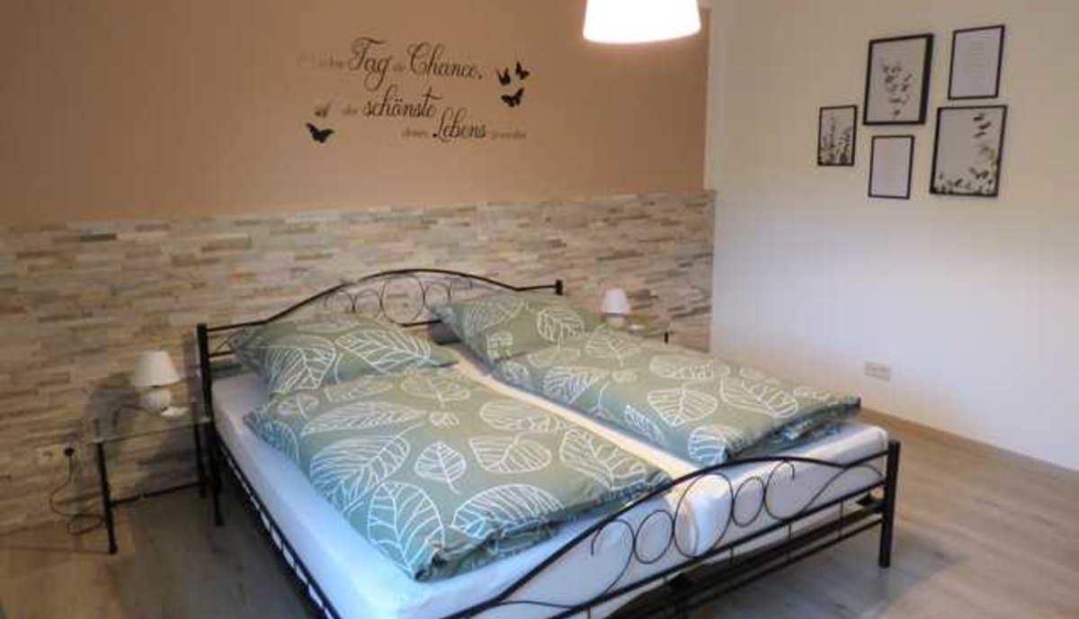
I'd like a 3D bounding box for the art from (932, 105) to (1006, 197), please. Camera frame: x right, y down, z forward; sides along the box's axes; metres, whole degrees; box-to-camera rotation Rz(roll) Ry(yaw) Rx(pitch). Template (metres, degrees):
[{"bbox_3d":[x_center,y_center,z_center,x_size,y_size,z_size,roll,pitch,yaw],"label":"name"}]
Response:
[{"bbox_3d":[2.047,-0.754,3.422,0.020,0.413,0.305,-9,14,-35],"label":"art"}]

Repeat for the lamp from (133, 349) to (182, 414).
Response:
[{"bbox_3d":[-1.546,0.289,2.880,0.172,0.242,0.172,-8,14,-32],"label":"lamp"}]

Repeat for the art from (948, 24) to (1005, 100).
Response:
[{"bbox_3d":[2.039,-1.146,3.348,0.018,0.315,0.222,-9,14,-35],"label":"art"}]

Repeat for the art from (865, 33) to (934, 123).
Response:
[{"bbox_3d":[1.823,-1.155,3.639,0.030,0.416,0.312,-9,14,-35],"label":"art"}]

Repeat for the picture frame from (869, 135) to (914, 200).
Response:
[{"bbox_3d":[1.832,-0.737,3.729,0.018,0.315,0.221,-9,14,-35],"label":"picture frame"}]

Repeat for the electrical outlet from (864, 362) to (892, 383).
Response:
[{"bbox_3d":[1.859,0.339,3.935,0.012,0.082,0.151,-9,14,-35],"label":"electrical outlet"}]

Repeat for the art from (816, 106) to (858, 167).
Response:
[{"bbox_3d":[1.643,-0.950,3.947,0.018,0.315,0.220,-9,14,-35],"label":"art"}]

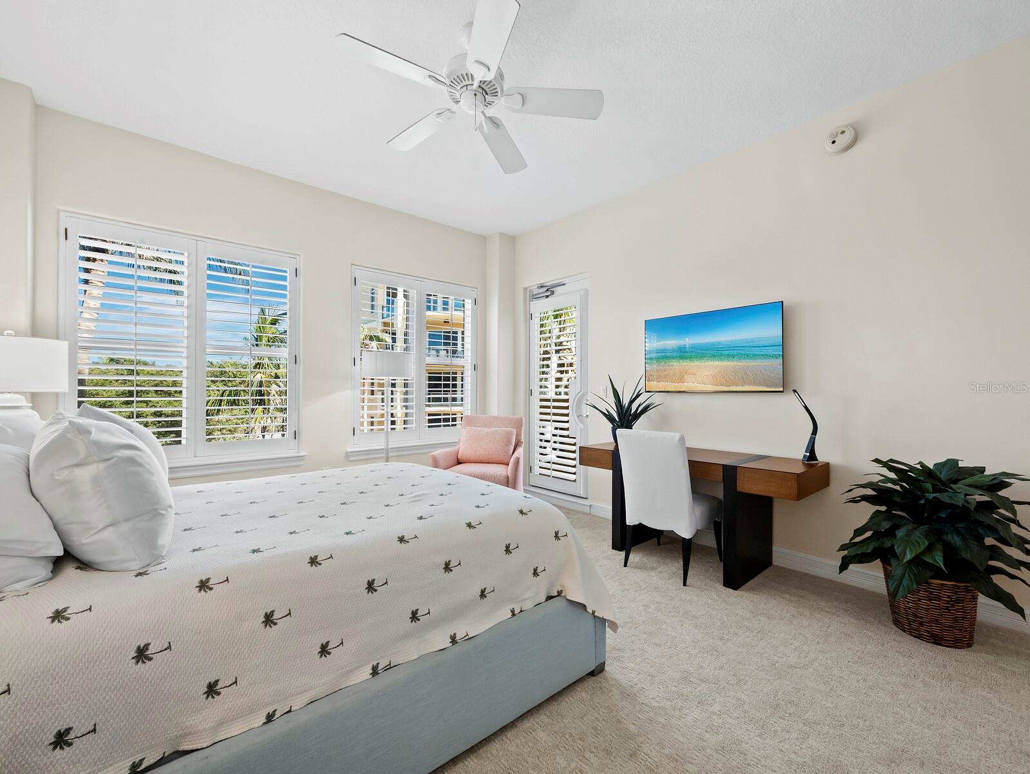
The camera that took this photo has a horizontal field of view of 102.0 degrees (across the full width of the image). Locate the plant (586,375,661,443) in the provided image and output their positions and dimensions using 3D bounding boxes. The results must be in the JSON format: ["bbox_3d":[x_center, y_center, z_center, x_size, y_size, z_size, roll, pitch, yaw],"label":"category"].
[{"bbox_3d":[0.889,0.206,3.426,0.540,0.570,0.560,0,-1,0],"label":"plant"}]

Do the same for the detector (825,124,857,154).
[{"bbox_3d":[2.046,-1.562,2.623,0.055,0.145,0.145,1,-1,-43],"label":"detector"}]

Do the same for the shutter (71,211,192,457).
[{"bbox_3d":[-2.612,-0.284,2.862,0.642,1.610,0.060,0,-1,-41],"label":"shutter"}]

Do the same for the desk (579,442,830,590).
[{"bbox_3d":[1.263,0.864,3.048,0.567,0.753,1.523,0,-1,-41],"label":"desk"}]

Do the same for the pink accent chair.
[{"bbox_3d":[-0.335,0.782,4.112,0.800,0.940,0.800,0,-1,15],"label":"pink accent chair"}]

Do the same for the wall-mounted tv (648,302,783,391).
[{"bbox_3d":[1.478,-0.263,3.200,0.050,0.614,1.038,1,-1,-43],"label":"wall-mounted tv"}]

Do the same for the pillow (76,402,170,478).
[{"bbox_3d":[-1.651,0.314,1.727,0.260,0.500,0.520,-30,19,-38],"label":"pillow"}]

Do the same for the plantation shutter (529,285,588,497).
[{"bbox_3d":[0.445,0.064,4.437,0.060,2.075,0.808,1,-1,-43],"label":"plantation shutter"}]

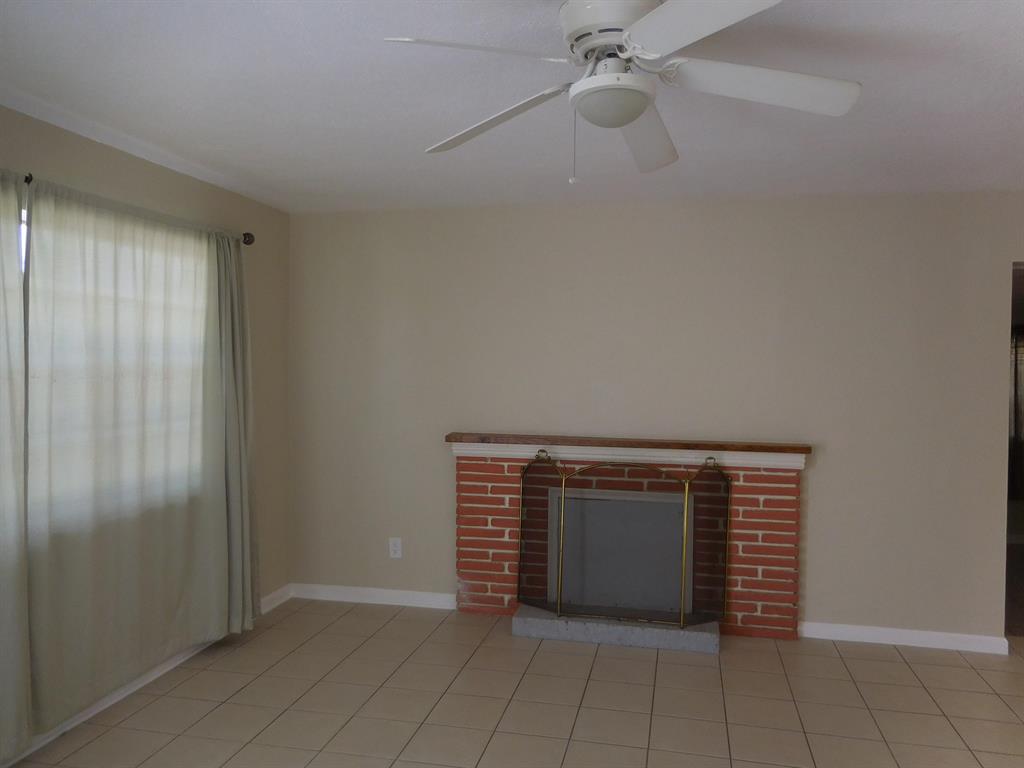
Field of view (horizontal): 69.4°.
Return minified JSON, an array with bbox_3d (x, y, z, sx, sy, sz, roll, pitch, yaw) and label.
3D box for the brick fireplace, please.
[{"bbox_3d":[0.613,0.854,4.220,2.020,1.077,0.168,1,1,13],"label":"brick fireplace"}]

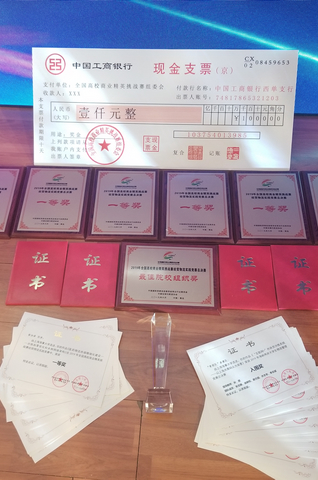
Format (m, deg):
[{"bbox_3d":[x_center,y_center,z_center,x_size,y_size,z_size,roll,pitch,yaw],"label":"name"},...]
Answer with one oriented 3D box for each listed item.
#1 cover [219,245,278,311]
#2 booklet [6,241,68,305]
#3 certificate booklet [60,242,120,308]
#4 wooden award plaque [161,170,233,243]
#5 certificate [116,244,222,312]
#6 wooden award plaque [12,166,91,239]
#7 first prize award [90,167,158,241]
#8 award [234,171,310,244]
[{"bbox_3d":[0.266,0.109,1.454,0.162,0.008,0.221,1,56,2],"label":"cover"},{"bbox_3d":[-0.371,0.098,1.472,0.162,0.008,0.221,-1,56,0],"label":"booklet"},{"bbox_3d":[-0.206,0.103,1.466,0.162,0.008,0.221,1,56,1],"label":"certificate booklet"},{"bbox_3d":[0.127,-0.118,1.602,0.239,0.017,0.305,1,56,2],"label":"wooden award plaque"},{"bbox_3d":[0.029,0.108,1.454,0.305,0.017,0.239,2,56,2],"label":"certificate"},{"bbox_3d":[-0.355,-0.136,1.622,0.239,0.017,0.305,1,56,2],"label":"wooden award plaque"},{"bbox_3d":[-0.114,-0.125,1.611,0.239,0.017,0.305,0,56,1],"label":"first prize award"},{"bbox_3d":[0.368,-0.114,1.596,0.239,0.017,0.305,1,56,2],"label":"award"}]

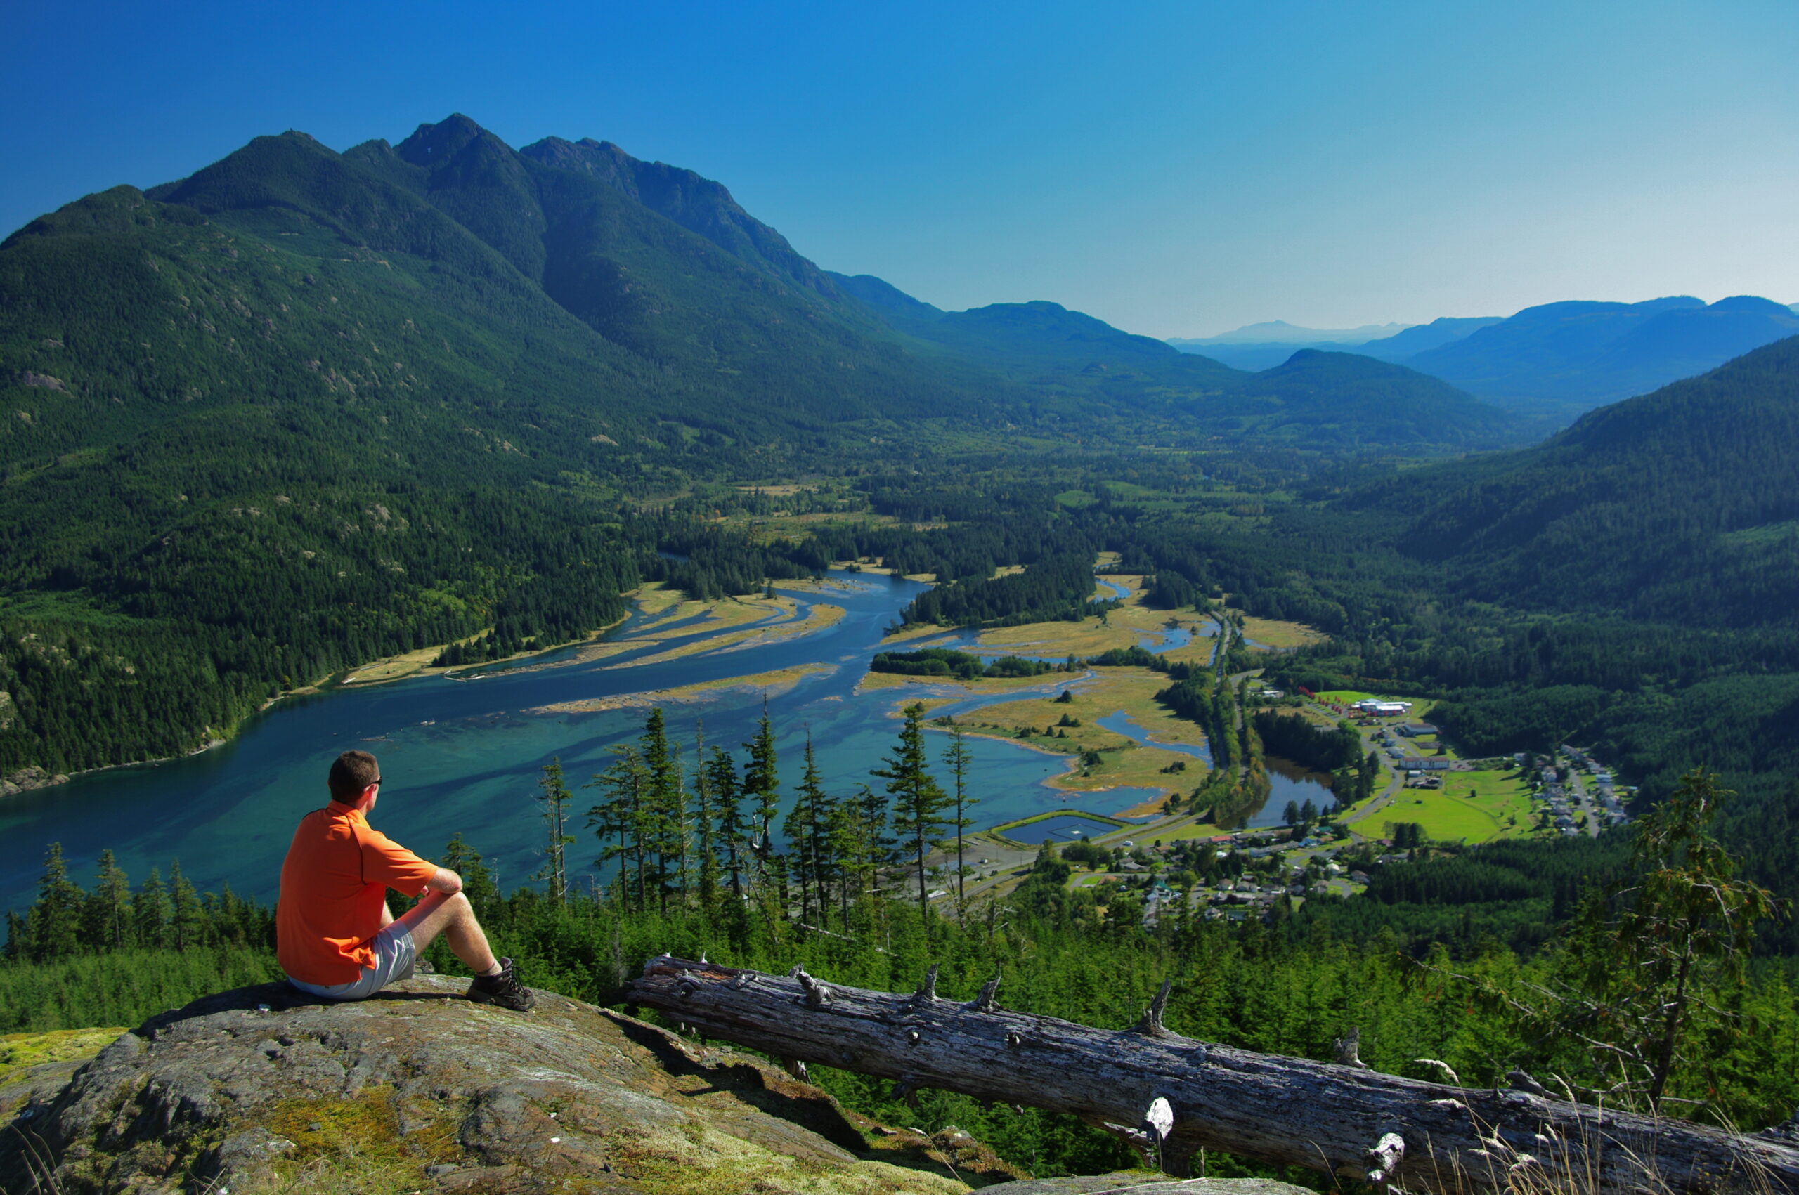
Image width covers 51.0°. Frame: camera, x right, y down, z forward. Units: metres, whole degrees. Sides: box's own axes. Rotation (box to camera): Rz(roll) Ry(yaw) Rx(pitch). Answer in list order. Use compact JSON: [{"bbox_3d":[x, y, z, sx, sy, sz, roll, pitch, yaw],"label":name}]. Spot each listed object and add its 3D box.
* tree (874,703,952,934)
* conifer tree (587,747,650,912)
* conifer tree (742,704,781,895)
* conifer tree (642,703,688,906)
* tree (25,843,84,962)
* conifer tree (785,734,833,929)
[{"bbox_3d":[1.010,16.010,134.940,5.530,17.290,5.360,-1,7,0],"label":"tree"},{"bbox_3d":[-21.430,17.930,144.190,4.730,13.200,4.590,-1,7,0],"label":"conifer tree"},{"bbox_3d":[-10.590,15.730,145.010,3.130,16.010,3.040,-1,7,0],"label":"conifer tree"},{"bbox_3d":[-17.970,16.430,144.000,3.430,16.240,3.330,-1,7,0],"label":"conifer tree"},{"bbox_3d":[-73.640,26.790,164.320,5.140,11.090,4.990,-1,7,0],"label":"tree"},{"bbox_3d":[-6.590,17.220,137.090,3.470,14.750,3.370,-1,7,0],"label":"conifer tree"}]

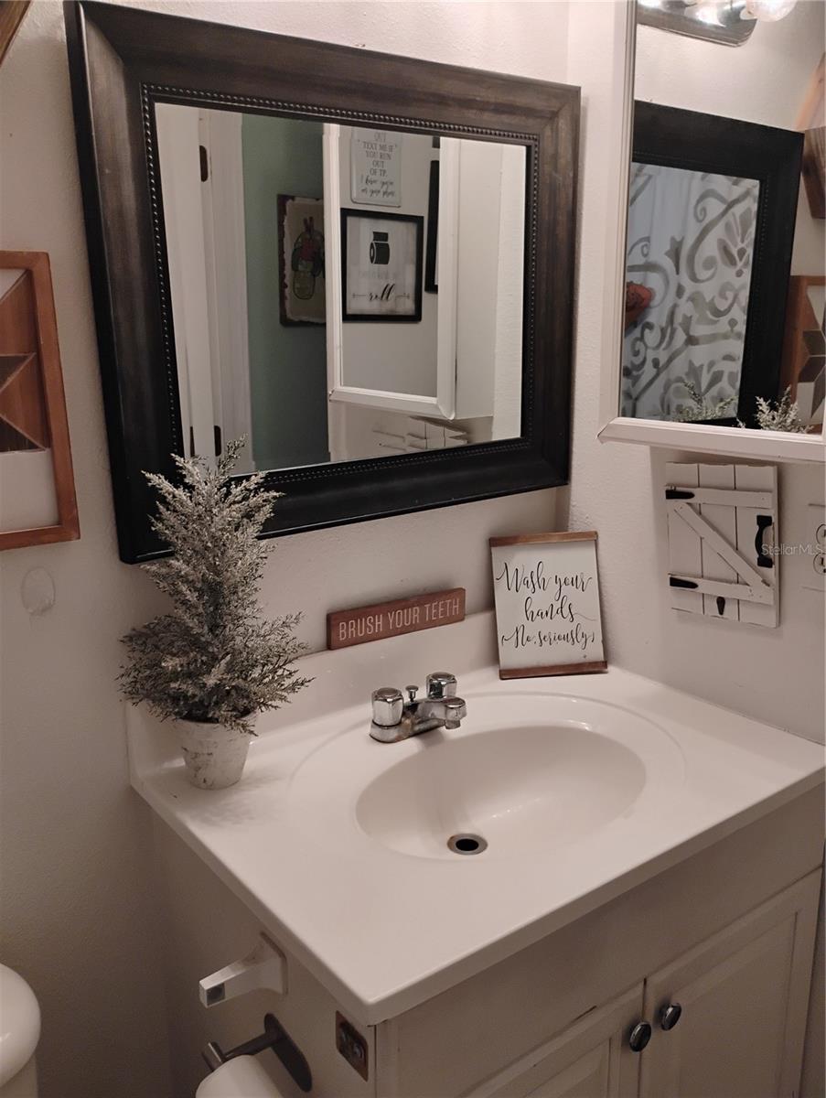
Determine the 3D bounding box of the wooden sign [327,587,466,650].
[{"bbox_3d":[-0.019,0.105,1.408,0.256,0.057,0.016,-11,16,-35],"label":"wooden sign"}]

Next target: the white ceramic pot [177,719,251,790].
[{"bbox_3d":[-0.264,0.262,1.196,0.095,0.098,0.095,-2,13,0],"label":"white ceramic pot"}]

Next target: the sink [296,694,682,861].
[{"bbox_3d":[0.098,0.362,1.245,0.585,0.140,0.450,-11,16,-35],"label":"sink"}]

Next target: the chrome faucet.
[{"bbox_3d":[0.033,0.240,1.315,0.155,0.070,0.137,-11,16,-35],"label":"chrome faucet"}]

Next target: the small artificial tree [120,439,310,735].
[{"bbox_3d":[-0.258,0.048,1.143,0.240,0.365,0.225,-11,16,-35],"label":"small artificial tree"}]

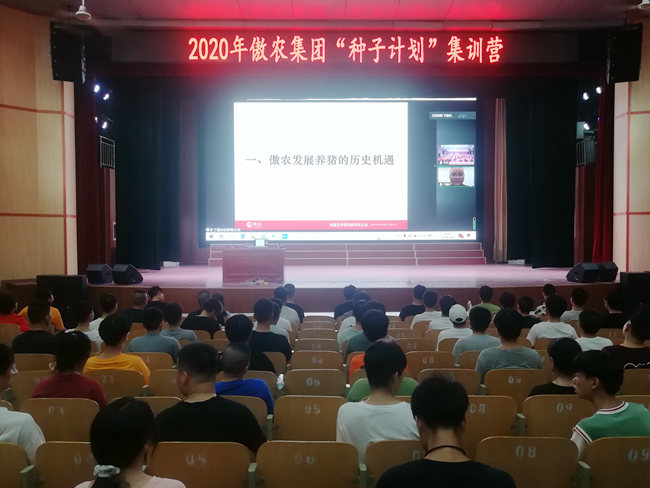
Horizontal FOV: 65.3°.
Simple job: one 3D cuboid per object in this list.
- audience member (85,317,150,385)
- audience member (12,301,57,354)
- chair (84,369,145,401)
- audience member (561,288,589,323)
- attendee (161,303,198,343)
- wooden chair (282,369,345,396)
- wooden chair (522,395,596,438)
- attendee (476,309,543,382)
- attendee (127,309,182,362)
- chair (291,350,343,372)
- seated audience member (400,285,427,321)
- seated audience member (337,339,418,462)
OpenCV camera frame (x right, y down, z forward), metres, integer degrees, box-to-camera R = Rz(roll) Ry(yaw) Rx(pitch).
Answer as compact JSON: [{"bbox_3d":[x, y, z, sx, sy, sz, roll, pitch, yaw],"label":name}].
[{"bbox_3d":[-1.710,1.220,4.387,0.520,1.292,0.720,0,2,0],"label":"audience member"},{"bbox_3d":[-2.712,1.190,5.089,0.520,1.327,0.680,0,2,0],"label":"audience member"},{"bbox_3d":[-1.658,1.420,4.251,0.520,0.850,0.540,0,2,0],"label":"chair"},{"bbox_3d":[3.505,1.234,7.299,0.490,1.256,0.680,0,2,0],"label":"audience member"},{"bbox_3d":[-1.642,1.250,5.862,0.490,1.225,0.680,0,2,0],"label":"attendee"},{"bbox_3d":[-0.079,1.434,4.372,0.530,0.830,0.500,0,1,0],"label":"wooden chair"},{"bbox_3d":[1.542,1.398,3.584,0.530,0.830,0.550,0,1,0],"label":"wooden chair"},{"bbox_3d":[1.512,1.184,4.388,0.530,1.319,0.720,0,2,0],"label":"attendee"},{"bbox_3d":[-1.672,1.258,5.173,0.510,1.268,0.720,0,2,0],"label":"attendee"},{"bbox_3d":[-0.076,1.461,5.185,0.530,0.830,0.500,0,1,0],"label":"chair"},{"bbox_3d":[1.530,1.324,8.564,0.550,1.319,0.750,0,1,0],"label":"seated audience member"},{"bbox_3d":[0.298,1.143,2.816,0.470,1.320,0.720,0,2,0],"label":"seated audience member"}]

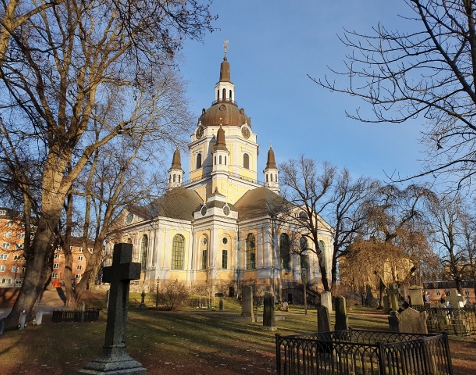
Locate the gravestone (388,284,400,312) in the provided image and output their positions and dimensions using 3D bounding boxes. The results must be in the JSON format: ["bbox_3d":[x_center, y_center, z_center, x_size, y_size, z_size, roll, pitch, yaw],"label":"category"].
[{"bbox_3d":[10.419,7.440,24.924,0.400,1.880,0.850,12,-21,-33],"label":"gravestone"}]

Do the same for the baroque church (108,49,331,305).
[{"bbox_3d":[-3.740,-7.687,100.982,51.000,74.500,51.000,16,-24,-41],"label":"baroque church"}]

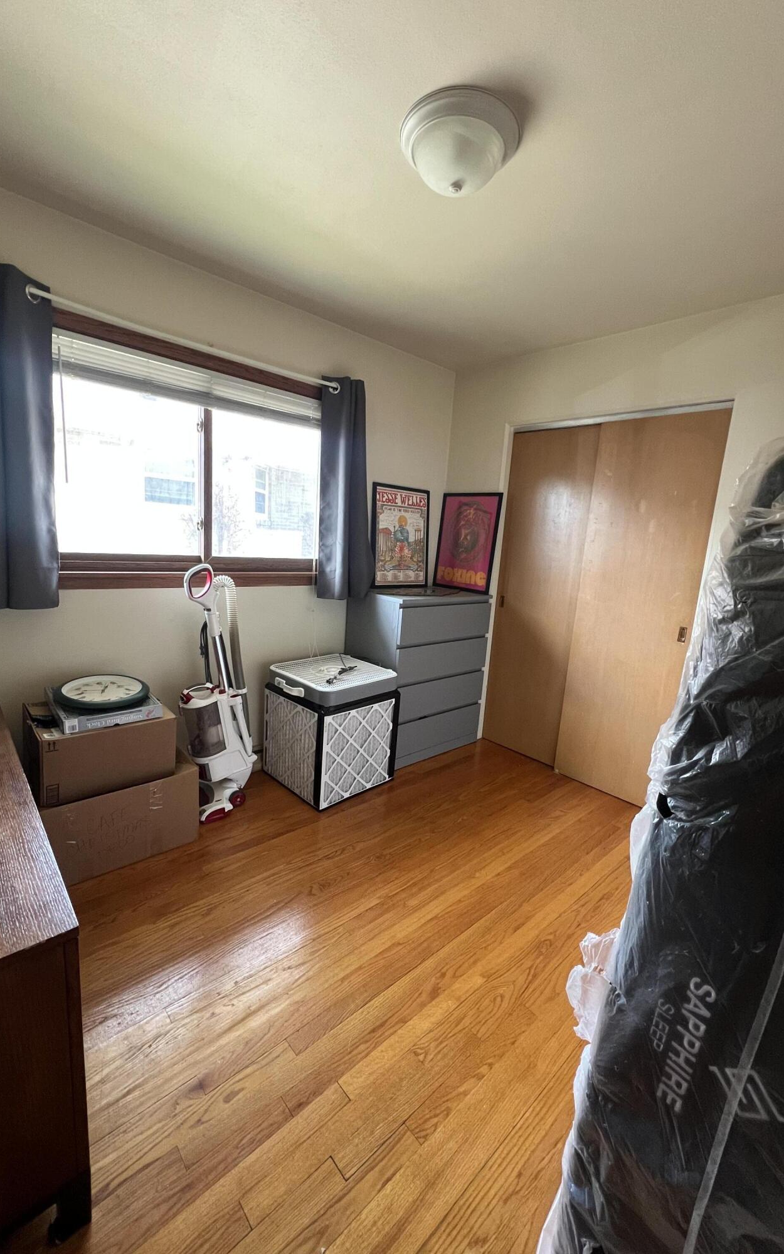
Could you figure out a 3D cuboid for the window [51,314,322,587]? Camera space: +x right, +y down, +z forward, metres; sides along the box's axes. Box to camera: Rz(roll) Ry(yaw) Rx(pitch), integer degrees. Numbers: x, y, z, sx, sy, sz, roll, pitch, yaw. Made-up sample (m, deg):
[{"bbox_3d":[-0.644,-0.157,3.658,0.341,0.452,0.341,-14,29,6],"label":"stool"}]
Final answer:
[{"bbox_3d":[-0.865,-0.707,2.200,1.350,1.050,0.060,-6,15,-41],"label":"window"}]

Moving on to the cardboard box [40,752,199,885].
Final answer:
[{"bbox_3d":[-1.200,0.755,1.977,0.628,0.340,0.390,-6,15,-41],"label":"cardboard box"}]

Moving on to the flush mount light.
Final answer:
[{"bbox_3d":[0.180,-1.264,1.288,0.322,0.130,0.322,3,11,-1],"label":"flush mount light"}]

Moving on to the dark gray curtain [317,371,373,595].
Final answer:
[{"bbox_3d":[-0.254,-0.741,2.586,0.340,1.155,0.120,-6,15,-41],"label":"dark gray curtain"}]

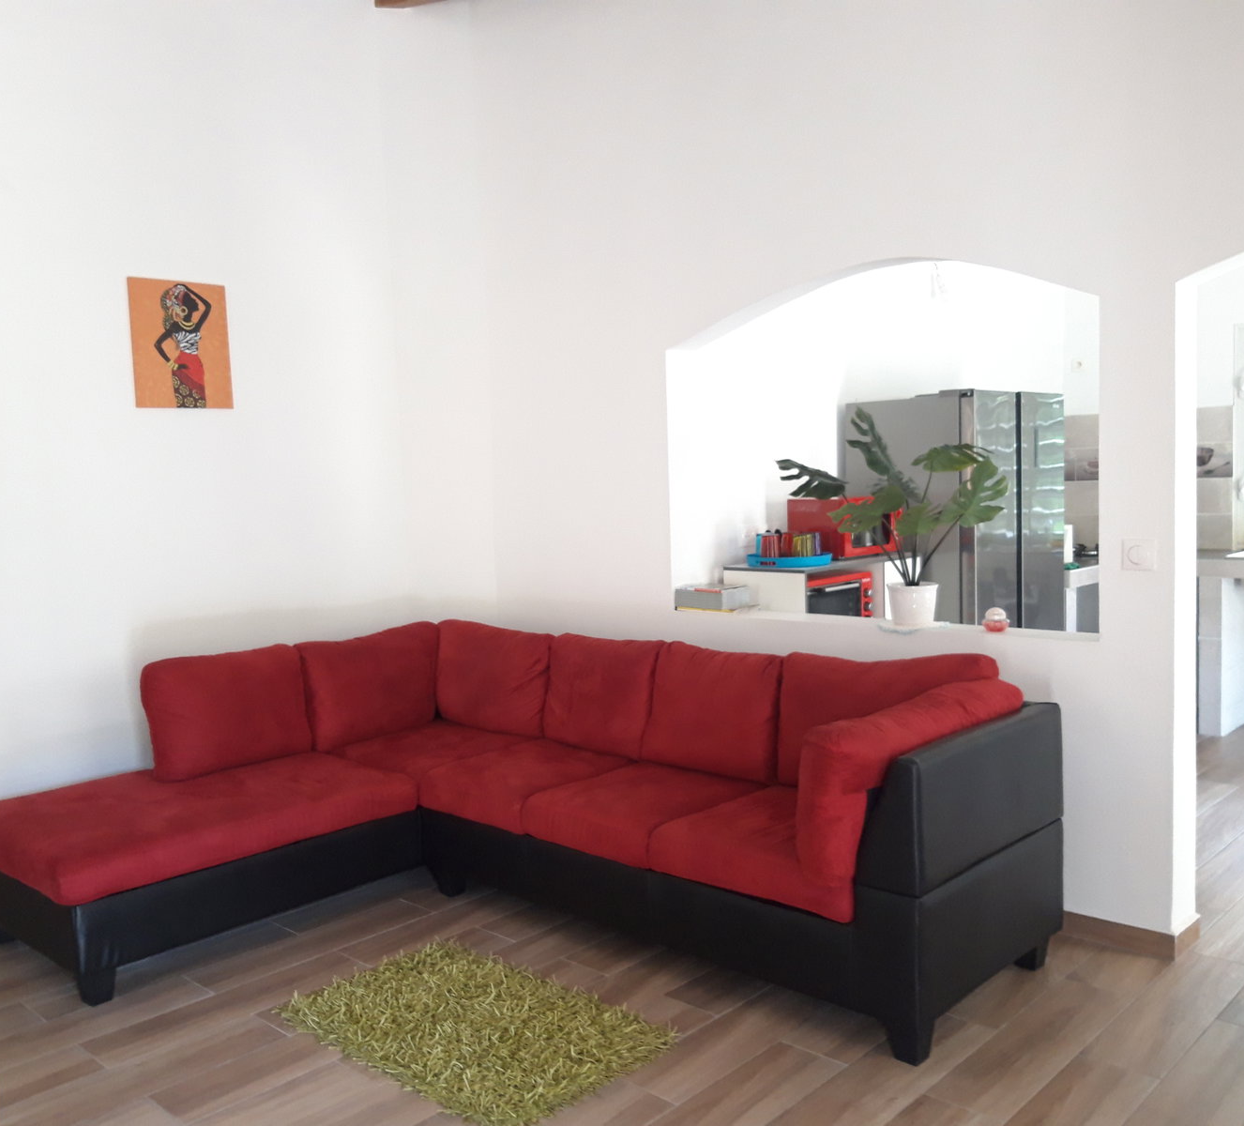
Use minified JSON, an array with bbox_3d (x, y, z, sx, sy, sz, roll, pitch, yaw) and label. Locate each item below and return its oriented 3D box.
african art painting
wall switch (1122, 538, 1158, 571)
[{"bbox_3d":[-1.780,-0.877,4.555,0.020,0.500,0.400,2,6,44],"label":"african art painting"},{"bbox_3d":[1.491,-0.022,3.248,0.088,0.086,0.012,2,6,44],"label":"wall switch"}]

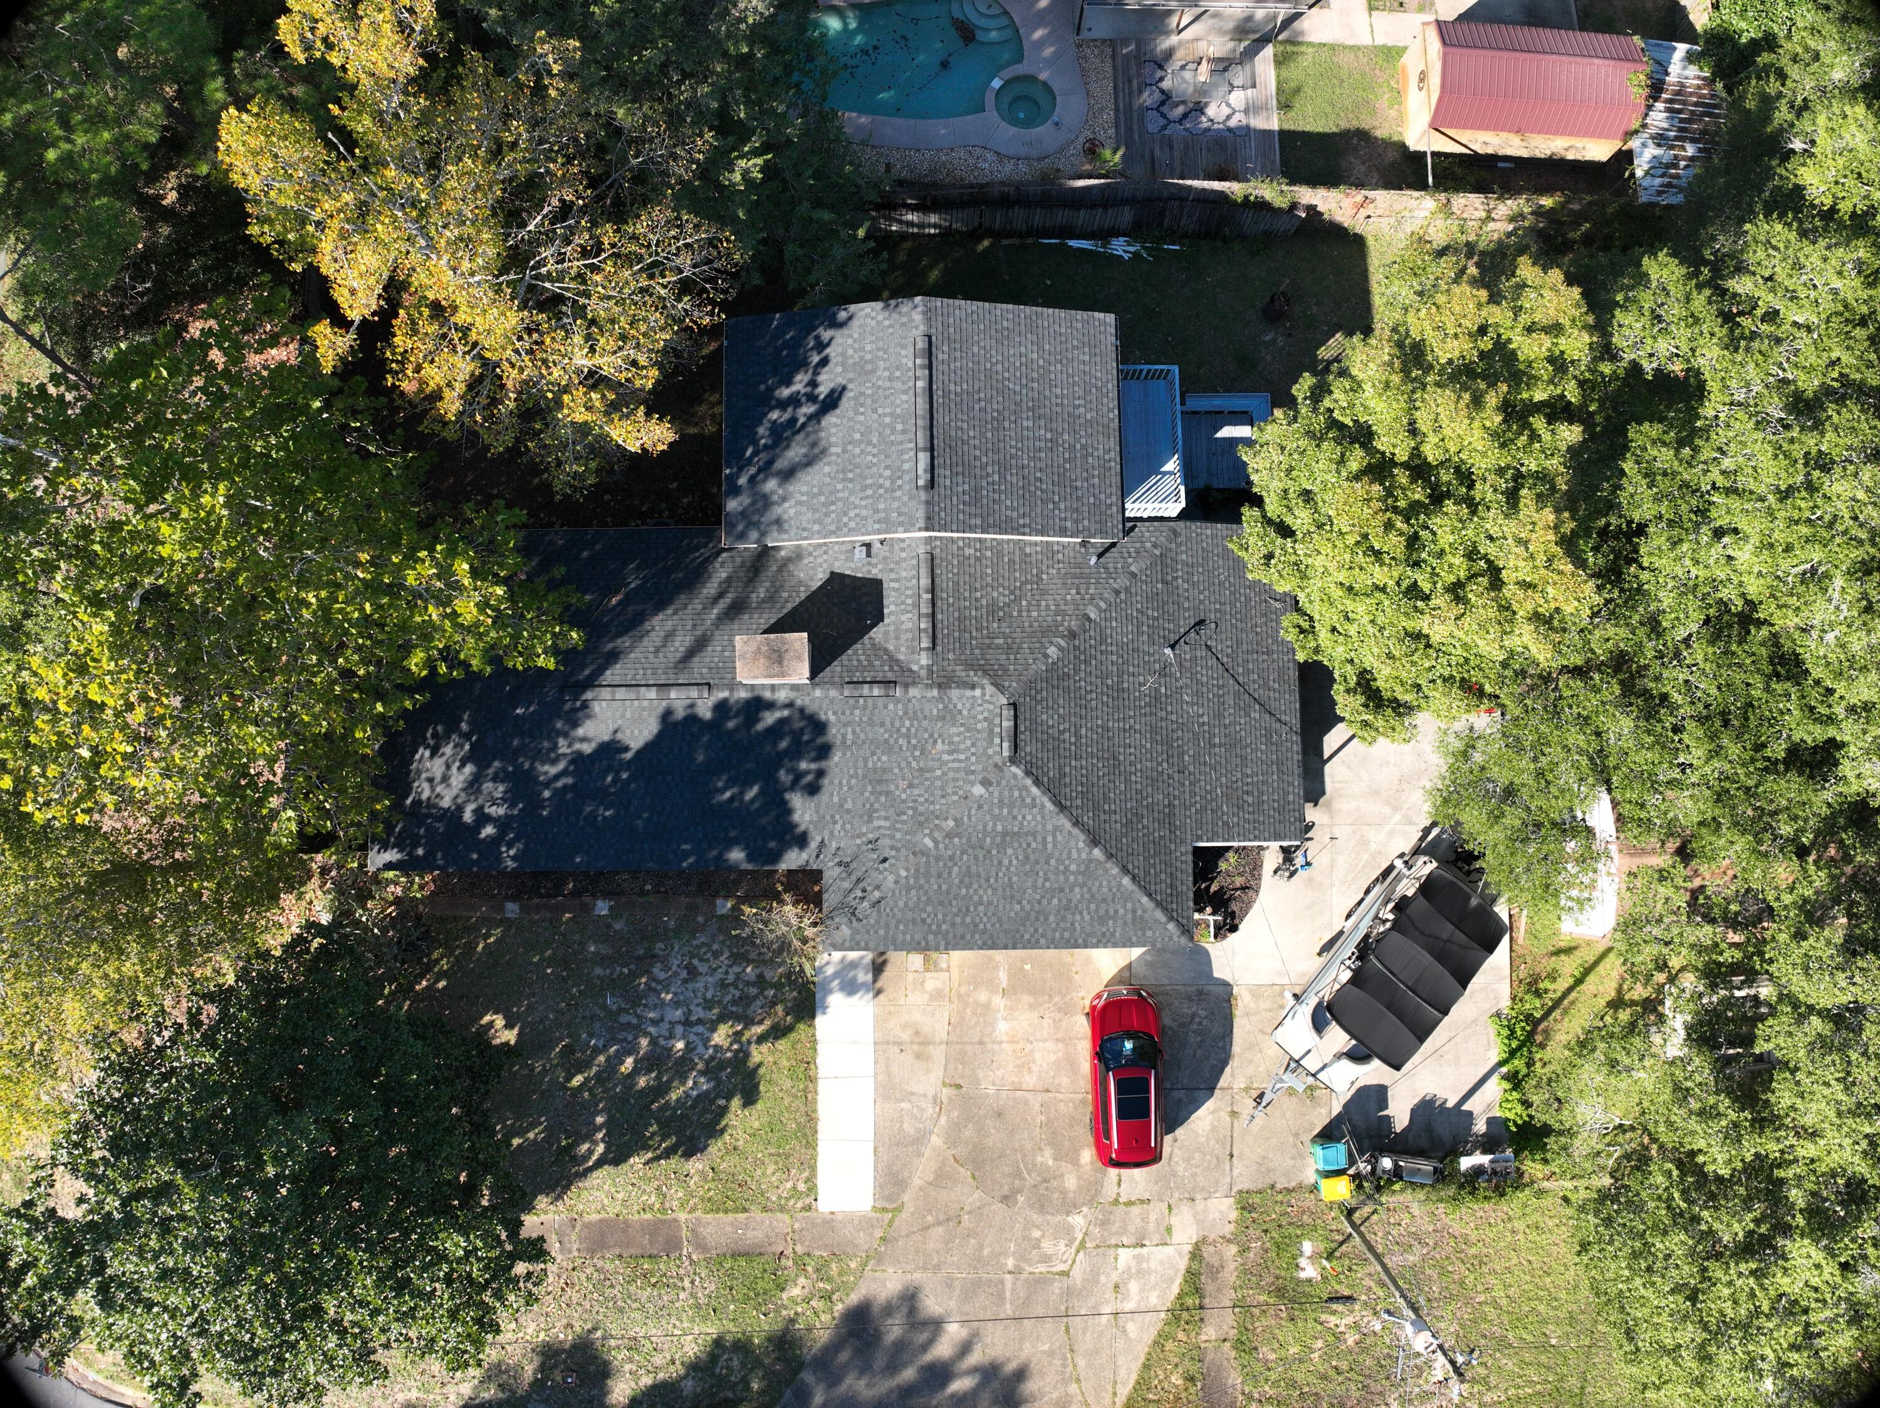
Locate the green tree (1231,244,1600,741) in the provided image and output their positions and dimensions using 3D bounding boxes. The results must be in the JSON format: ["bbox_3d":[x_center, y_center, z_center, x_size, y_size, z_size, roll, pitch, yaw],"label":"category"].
[{"bbox_3d":[10.914,-4.600,31.507,7.960,10.000,10.950,-1,83,0],"label":"green tree"}]

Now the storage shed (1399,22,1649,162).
[{"bbox_3d":[17.734,-18.482,39.789,6.020,3.050,3.290,4,83,1],"label":"storage shed"}]

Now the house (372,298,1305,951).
[{"bbox_3d":[-2.523,-1.388,32.392,23.280,7.200,15.020,-1,83,0],"label":"house"}]

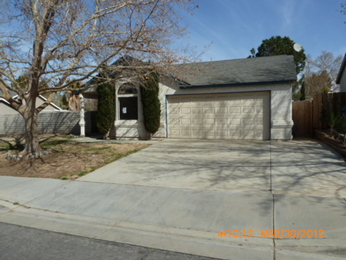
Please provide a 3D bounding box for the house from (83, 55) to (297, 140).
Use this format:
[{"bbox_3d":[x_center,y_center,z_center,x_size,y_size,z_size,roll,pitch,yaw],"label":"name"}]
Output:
[{"bbox_3d":[1.720,-1.930,17.200,11.800,4.600,10.500,1,1,23],"label":"house"}]

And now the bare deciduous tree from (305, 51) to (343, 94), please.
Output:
[{"bbox_3d":[17.509,-4.300,29.000,5.600,9.500,5.400,1,1,24],"label":"bare deciduous tree"}]

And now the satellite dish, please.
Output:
[{"bbox_3d":[7.603,-5.002,15.200,0.560,0.560,0.380,1,1,18],"label":"satellite dish"}]

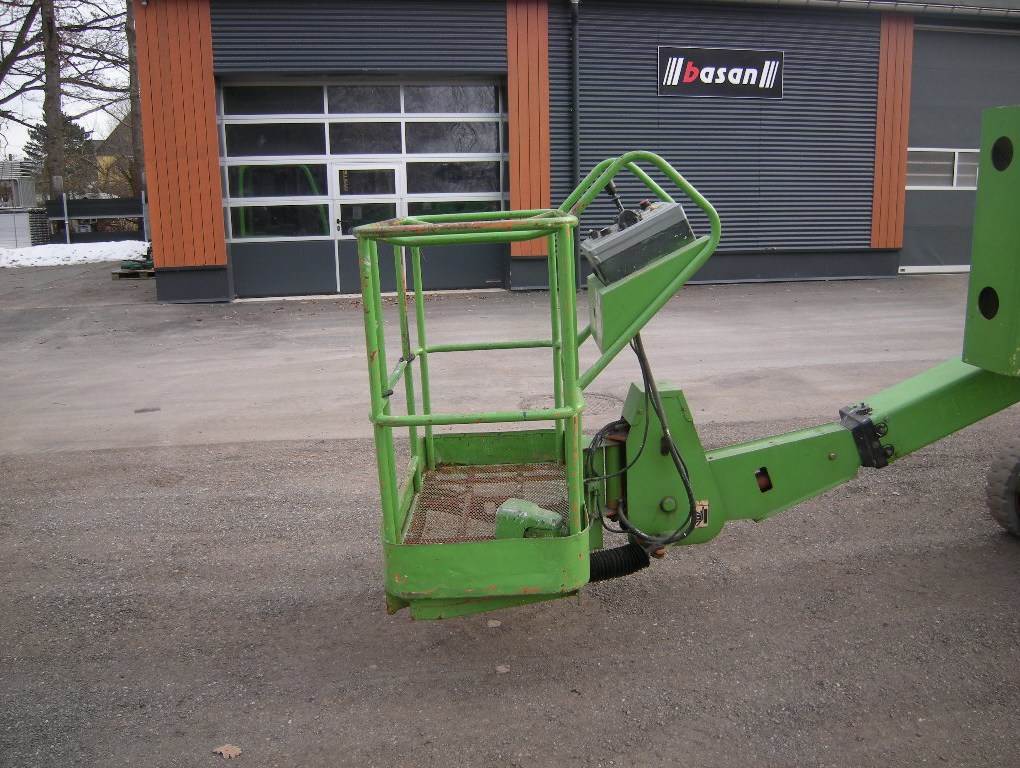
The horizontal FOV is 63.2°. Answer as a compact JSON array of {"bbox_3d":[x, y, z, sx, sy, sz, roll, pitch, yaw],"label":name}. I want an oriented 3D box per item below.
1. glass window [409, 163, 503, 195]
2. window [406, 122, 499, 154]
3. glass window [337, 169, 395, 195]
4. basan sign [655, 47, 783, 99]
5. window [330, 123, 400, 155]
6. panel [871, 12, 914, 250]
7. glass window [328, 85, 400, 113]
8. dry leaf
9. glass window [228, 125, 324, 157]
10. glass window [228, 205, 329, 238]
[{"bbox_3d":[-0.906,-3.334,13.372,1.509,0.496,0.050,-3,11,-9],"label":"glass window"},{"bbox_3d":[-0.916,-3.933,13.249,1.504,0.492,0.050,-3,11,-9],"label":"window"},{"bbox_3d":[-2.254,-3.194,13.143,0.881,0.397,0.050,-3,11,-9],"label":"glass window"},{"bbox_3d":[3.490,-5.130,13.687,2.203,0.792,0.050,-3,11,-9],"label":"basan sign"},{"bbox_3d":[-2.022,-3.447,11.642,1.021,0.448,0.040,-3,11,-9],"label":"window"},{"bbox_3d":[5.891,-3.853,12.751,0.572,3.630,0.060,-3,11,-9],"label":"panel"},{"bbox_3d":[-2.264,-4.420,12.896,1.122,0.417,0.050,-3,11,-9],"label":"glass window"},{"bbox_3d":[-0.811,1.047,2.375,0.084,0.018,0.060,-3,14,-9],"label":"dry leaf"},{"bbox_3d":[-3.605,-3.759,12.778,1.509,0.499,0.050,-3,11,-9],"label":"glass window"},{"bbox_3d":[-3.606,-2.547,13.020,1.514,0.484,0.050,-3,11,-9],"label":"glass window"}]

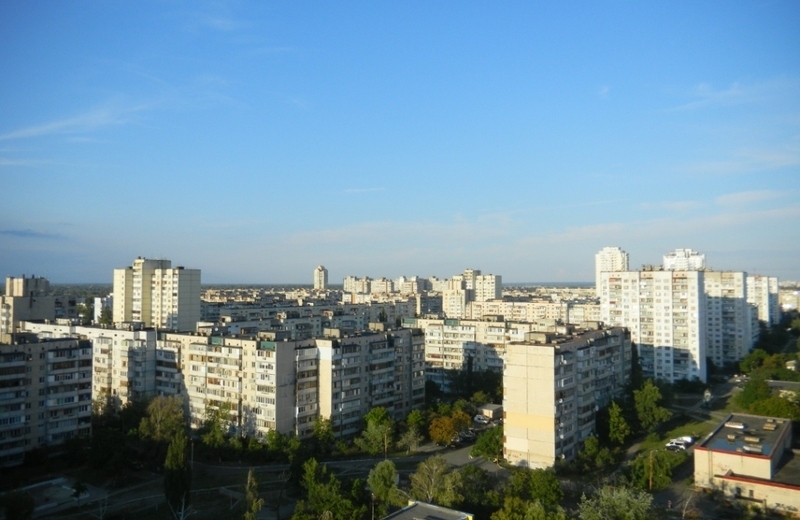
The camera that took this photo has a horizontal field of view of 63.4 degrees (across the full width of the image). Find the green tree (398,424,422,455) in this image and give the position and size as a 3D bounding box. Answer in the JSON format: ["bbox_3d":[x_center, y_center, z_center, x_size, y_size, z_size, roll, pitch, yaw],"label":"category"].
[{"bbox_3d":[2.690,43.686,158.380,5.870,6.795,5.694,0,-2,0],"label":"green tree"}]

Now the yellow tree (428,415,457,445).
[{"bbox_3d":[11.181,44.752,172.506,6.600,7.200,6.600,0,-2,0],"label":"yellow tree"}]

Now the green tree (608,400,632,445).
[{"bbox_3d":[56.244,41.935,165.998,5.468,11.202,5.195,0,-2,0],"label":"green tree"}]

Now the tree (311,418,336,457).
[{"bbox_3d":[-18.283,42.356,155.803,6.254,9.282,6.066,0,-2,0],"label":"tree"}]

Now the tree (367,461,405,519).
[{"bbox_3d":[-2.596,41.908,119.706,6.000,9.300,6.000,0,-2,0],"label":"tree"}]

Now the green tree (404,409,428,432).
[{"bbox_3d":[4.368,43.442,171.425,6.088,8.148,5.905,0,-2,0],"label":"green tree"}]

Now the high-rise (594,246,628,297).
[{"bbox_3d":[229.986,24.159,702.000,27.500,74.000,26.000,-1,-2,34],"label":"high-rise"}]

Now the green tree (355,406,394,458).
[{"bbox_3d":[-6.194,41.580,157.374,9.425,11.337,8.954,0,-2,0],"label":"green tree"}]

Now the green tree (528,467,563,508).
[{"bbox_3d":[27.371,42.924,121.889,5.700,7.300,5.700,0,-2,0],"label":"green tree"}]

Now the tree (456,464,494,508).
[{"bbox_3d":[13.792,42.063,119.925,6.465,7.885,6.141,0,-2,0],"label":"tree"}]

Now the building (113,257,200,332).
[{"bbox_3d":[-115.600,25.529,307.622,35.000,53.000,21.000,-1,-2,32],"label":"building"}]

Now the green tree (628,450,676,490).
[{"bbox_3d":[50.814,42.874,133.353,8.854,6.756,8.588,0,-2,0],"label":"green tree"}]

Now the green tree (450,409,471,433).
[{"bbox_3d":[16.617,44.520,177.847,5.328,6.821,5.062,0,-2,0],"label":"green tree"}]

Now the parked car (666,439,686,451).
[{"bbox_3d":[69.744,46.697,163.249,4.400,1.500,1.780,-1,-2,32],"label":"parked car"}]

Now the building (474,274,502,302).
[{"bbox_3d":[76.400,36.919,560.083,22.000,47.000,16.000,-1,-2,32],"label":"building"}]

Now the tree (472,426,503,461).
[{"bbox_3d":[20.862,44.272,156.241,7.200,7.000,7.200,0,-2,0],"label":"tree"}]

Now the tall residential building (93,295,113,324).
[{"bbox_3d":[-252.211,46.696,562.248,12.000,28.000,24.000,-1,-2,32],"label":"tall residential building"}]

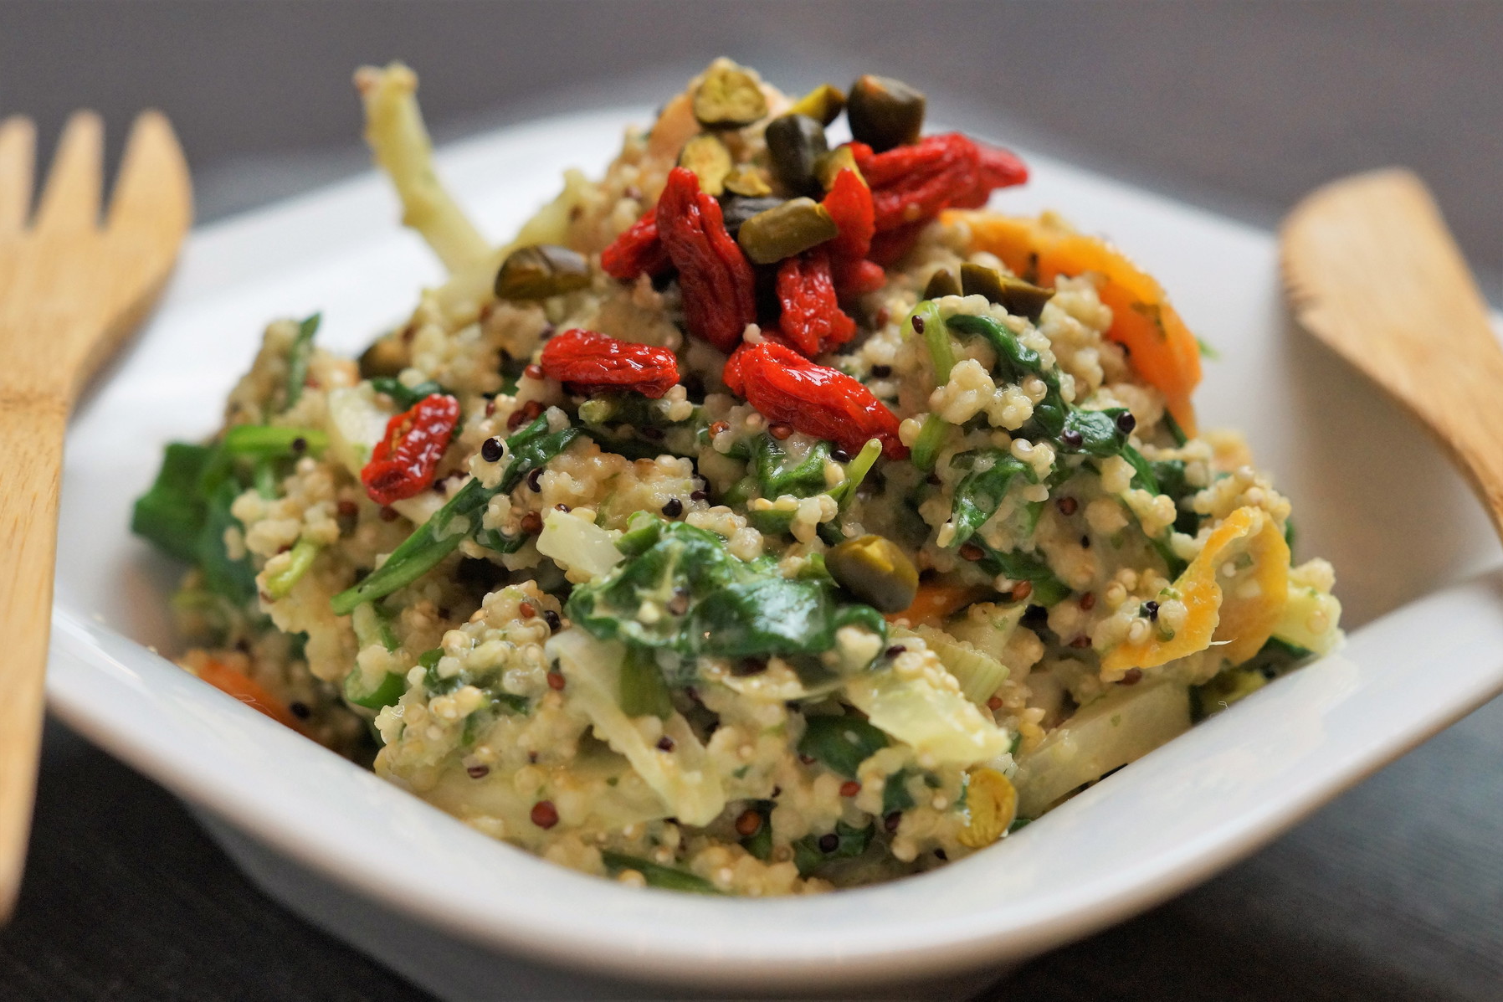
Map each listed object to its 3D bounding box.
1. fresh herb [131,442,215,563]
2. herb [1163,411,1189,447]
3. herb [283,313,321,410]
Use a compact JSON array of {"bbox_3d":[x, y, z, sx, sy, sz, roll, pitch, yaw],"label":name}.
[{"bbox_3d":[-0.072,0.000,0.391,0.010,0.013,0.007,0,28,0],"label":"fresh herb"},{"bbox_3d":[0.051,-0.009,0.377,0.002,0.004,0.002,-32,-6,16],"label":"herb"},{"bbox_3d":[-0.056,-0.017,0.390,0.003,0.012,0.004,15,6,-8],"label":"herb"}]

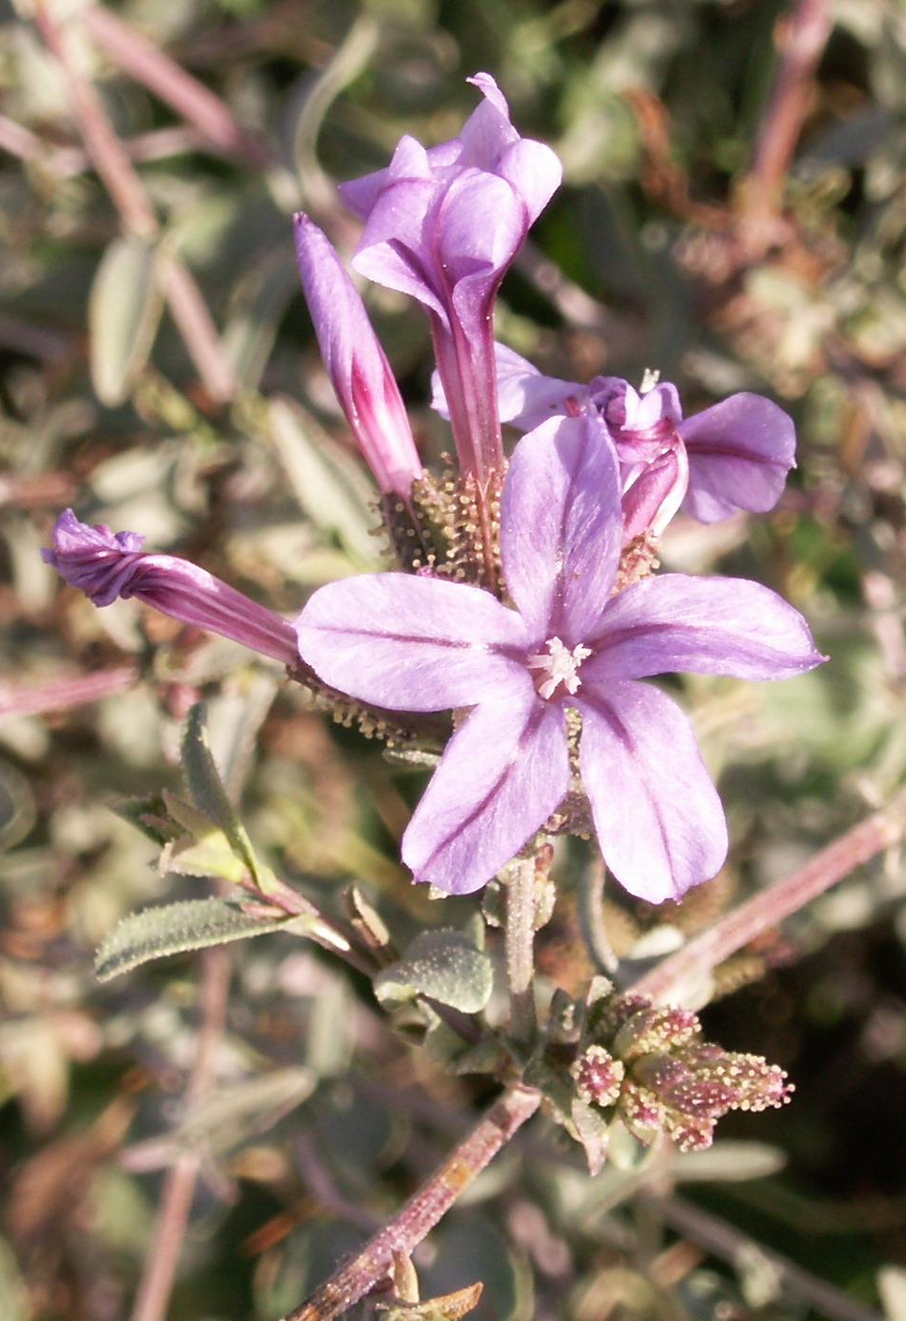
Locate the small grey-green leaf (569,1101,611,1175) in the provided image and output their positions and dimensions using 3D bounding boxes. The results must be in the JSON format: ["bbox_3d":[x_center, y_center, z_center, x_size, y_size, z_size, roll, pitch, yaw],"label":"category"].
[{"bbox_3d":[0.007,0.024,0.121,0.002,0.004,0.001,-11,0,-11],"label":"small grey-green leaf"}]

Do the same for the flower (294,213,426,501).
[{"bbox_3d":[-0.005,-0.015,0.118,0.004,0.015,0.003,-21,0,0],"label":"flower"}]

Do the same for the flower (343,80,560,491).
[{"bbox_3d":[0.000,-0.019,0.117,0.010,0.020,0.009,-3,0,0],"label":"flower"}]

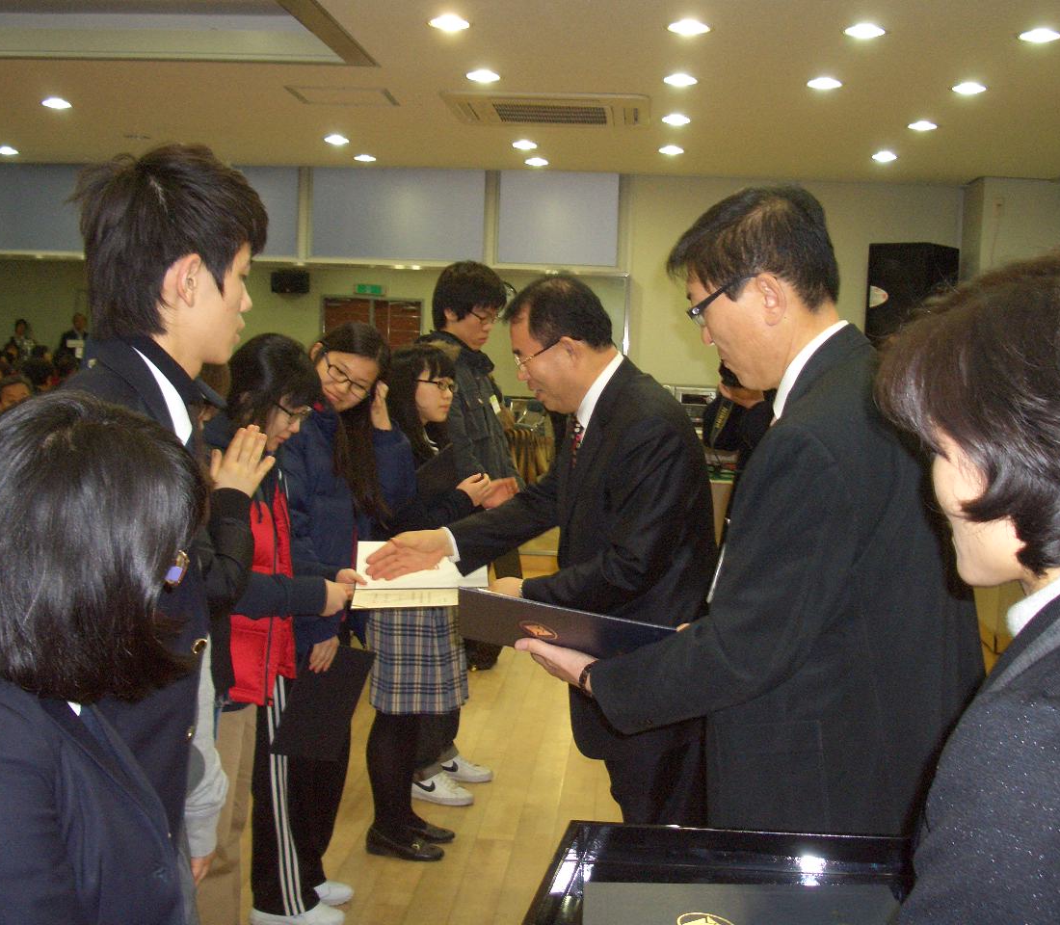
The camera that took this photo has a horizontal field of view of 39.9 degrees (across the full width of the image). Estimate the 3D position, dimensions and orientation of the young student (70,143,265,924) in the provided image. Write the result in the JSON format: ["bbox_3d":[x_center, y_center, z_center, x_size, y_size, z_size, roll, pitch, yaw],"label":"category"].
[{"bbox_3d":[-0.497,0.485,1.909,0.330,1.760,0.470,2,5,4],"label":"young student"}]

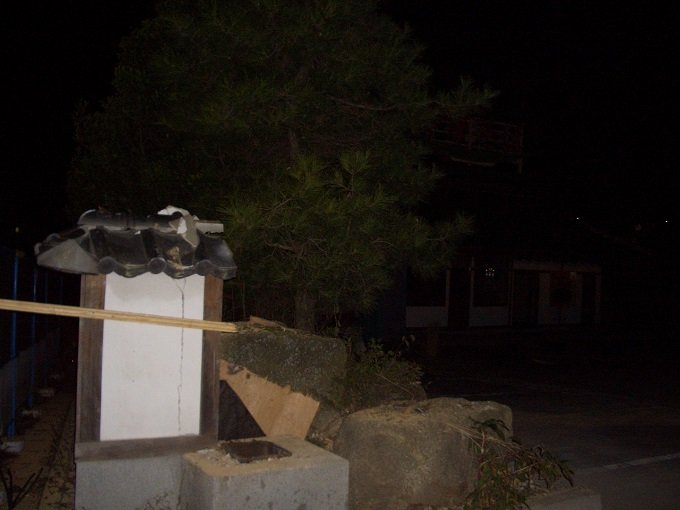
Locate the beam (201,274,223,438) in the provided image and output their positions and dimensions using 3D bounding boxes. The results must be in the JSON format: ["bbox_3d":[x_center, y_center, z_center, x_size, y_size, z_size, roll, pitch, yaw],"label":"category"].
[{"bbox_3d":[-0.778,0.586,4.108,0.112,0.945,0.112,2,-2,-24],"label":"beam"}]

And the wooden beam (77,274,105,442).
[{"bbox_3d":[-1.388,0.551,3.836,0.118,0.934,0.112,2,-2,-24],"label":"wooden beam"}]

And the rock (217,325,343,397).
[{"bbox_3d":[-0.477,0.859,5.250,1.050,0.640,0.650,1,-2,0],"label":"rock"}]

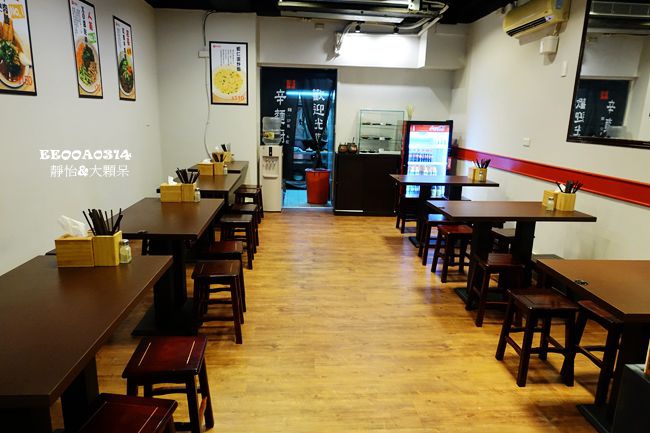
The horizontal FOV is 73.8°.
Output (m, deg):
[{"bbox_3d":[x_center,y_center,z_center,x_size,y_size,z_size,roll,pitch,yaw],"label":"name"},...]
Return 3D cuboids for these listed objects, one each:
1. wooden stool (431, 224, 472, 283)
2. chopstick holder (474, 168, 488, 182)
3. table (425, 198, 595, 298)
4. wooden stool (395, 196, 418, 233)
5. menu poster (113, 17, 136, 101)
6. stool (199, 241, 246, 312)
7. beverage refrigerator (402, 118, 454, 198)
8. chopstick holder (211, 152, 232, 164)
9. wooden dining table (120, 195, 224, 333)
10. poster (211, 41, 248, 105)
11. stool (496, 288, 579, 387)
[{"bbox_3d":[1.197,0.341,3.978,0.315,0.450,0.310,1,13,-4],"label":"wooden stool"},{"bbox_3d":[1.744,-0.459,4.861,0.105,0.135,0.095,1,13,-5],"label":"chopstick holder"},{"bbox_3d":[1.416,0.309,3.479,1.090,0.750,0.600,1,13,-5],"label":"table"},{"bbox_3d":[1.128,-0.036,5.604,0.315,0.450,0.310,1,13,-4],"label":"wooden stool"},{"bbox_3d":[-2.179,-1.692,4.725,0.025,0.820,0.495,0,13,-4],"label":"menu poster"},{"bbox_3d":[-0.735,0.443,3.245,0.300,0.452,0.300,0,13,-4],"label":"stool"},{"bbox_3d":[1.428,-0.722,6.495,0.665,1.400,0.600,1,13,-4],"label":"beverage refrigerator"},{"bbox_3d":[-1.396,-0.802,5.954,0.250,0.132,0.120,0,13,-4],"label":"chopstick holder"},{"bbox_3d":[-1.081,0.343,3.028,0.620,0.750,1.080,1,13,-5],"label":"wooden dining table"},{"bbox_3d":[-1.323,-1.970,6.002,0.520,0.828,0.025,0,13,-4],"label":"poster"},{"bbox_3d":[1.212,0.686,2.490,0.320,0.450,0.320,1,13,-5],"label":"stool"}]

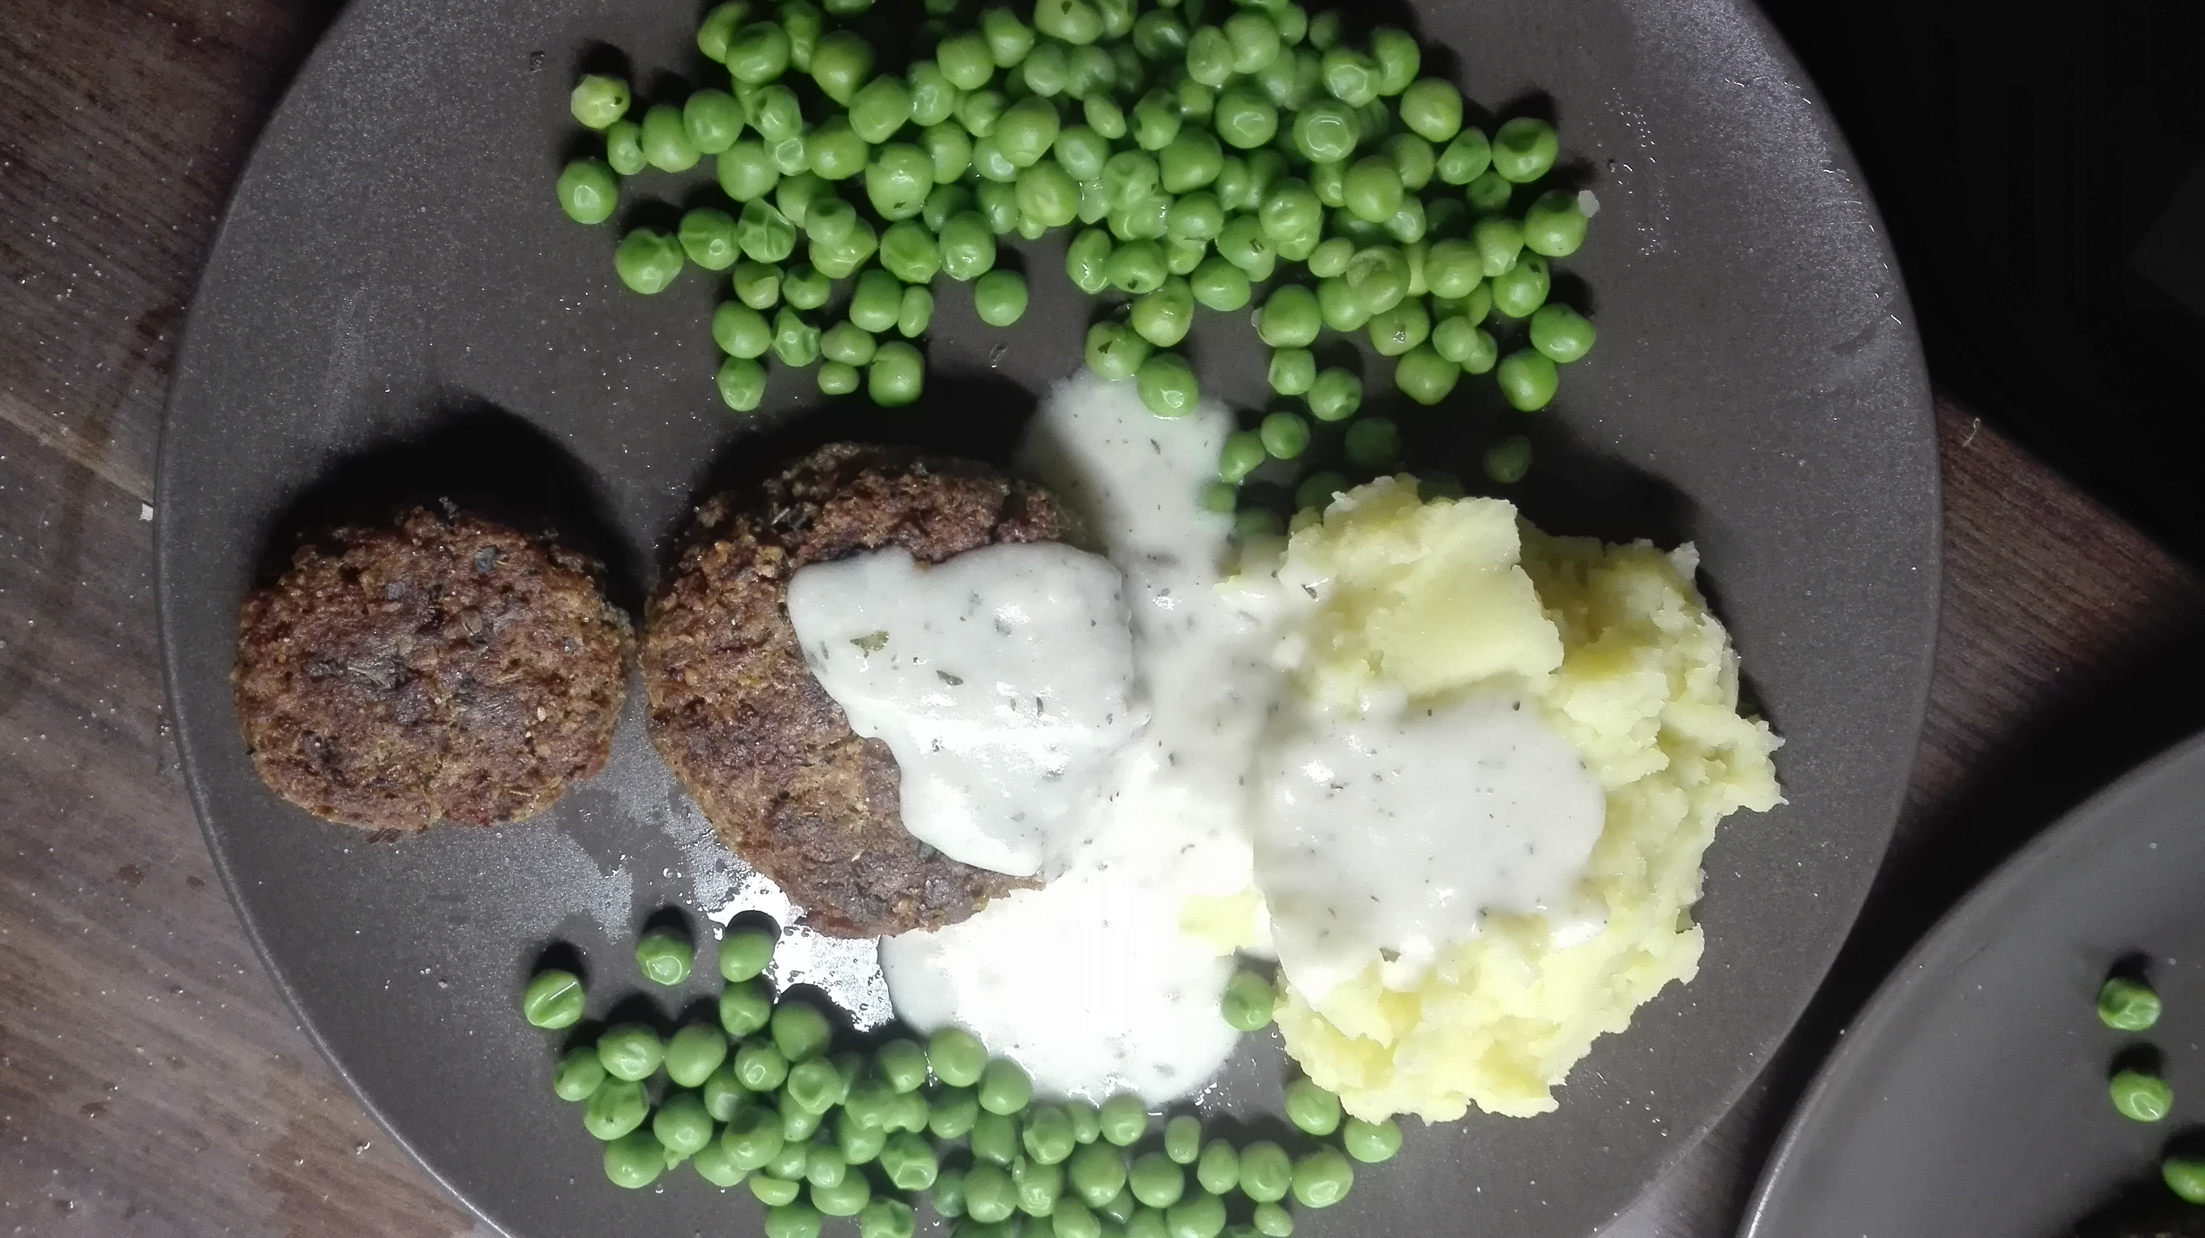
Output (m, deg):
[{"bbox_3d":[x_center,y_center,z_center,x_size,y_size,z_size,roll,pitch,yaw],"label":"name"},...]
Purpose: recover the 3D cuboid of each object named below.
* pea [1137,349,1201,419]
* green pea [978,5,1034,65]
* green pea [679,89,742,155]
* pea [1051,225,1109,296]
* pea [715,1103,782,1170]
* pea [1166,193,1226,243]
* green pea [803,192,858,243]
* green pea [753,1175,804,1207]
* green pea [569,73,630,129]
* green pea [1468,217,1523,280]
[{"bbox_3d":[0.010,-0.035,0.239,0.009,0.009,0.010,0,101,-2],"label":"pea"},{"bbox_3d":[-0.015,-0.093,0.250,0.009,0.009,0.010,0,83,-1],"label":"green pea"},{"bbox_3d":[-0.056,-0.072,0.228,0.009,0.009,0.009,0,101,-2],"label":"green pea"},{"bbox_3d":[-0.002,-0.058,0.256,0.008,0.009,0.011,0,82,0],"label":"pea"},{"bbox_3d":[-0.052,0.076,0.231,0.010,0.009,0.010,0,83,-1],"label":"pea"},{"bbox_3d":[0.014,-0.058,0.229,0.008,0.008,0.007,0,101,-2],"label":"pea"},{"bbox_3d":[-0.042,-0.063,0.247,0.008,0.008,0.008,0,83,-1],"label":"green pea"},{"bbox_3d":[-0.053,0.093,0.258,0.008,0.007,0.005,13,101,-4],"label":"green pea"},{"bbox_3d":[-0.082,-0.084,0.256,0.010,0.009,0.009,0,83,-1],"label":"green pea"},{"bbox_3d":[0.056,-0.053,0.224,0.007,0.008,0.009,0,101,-1],"label":"green pea"}]

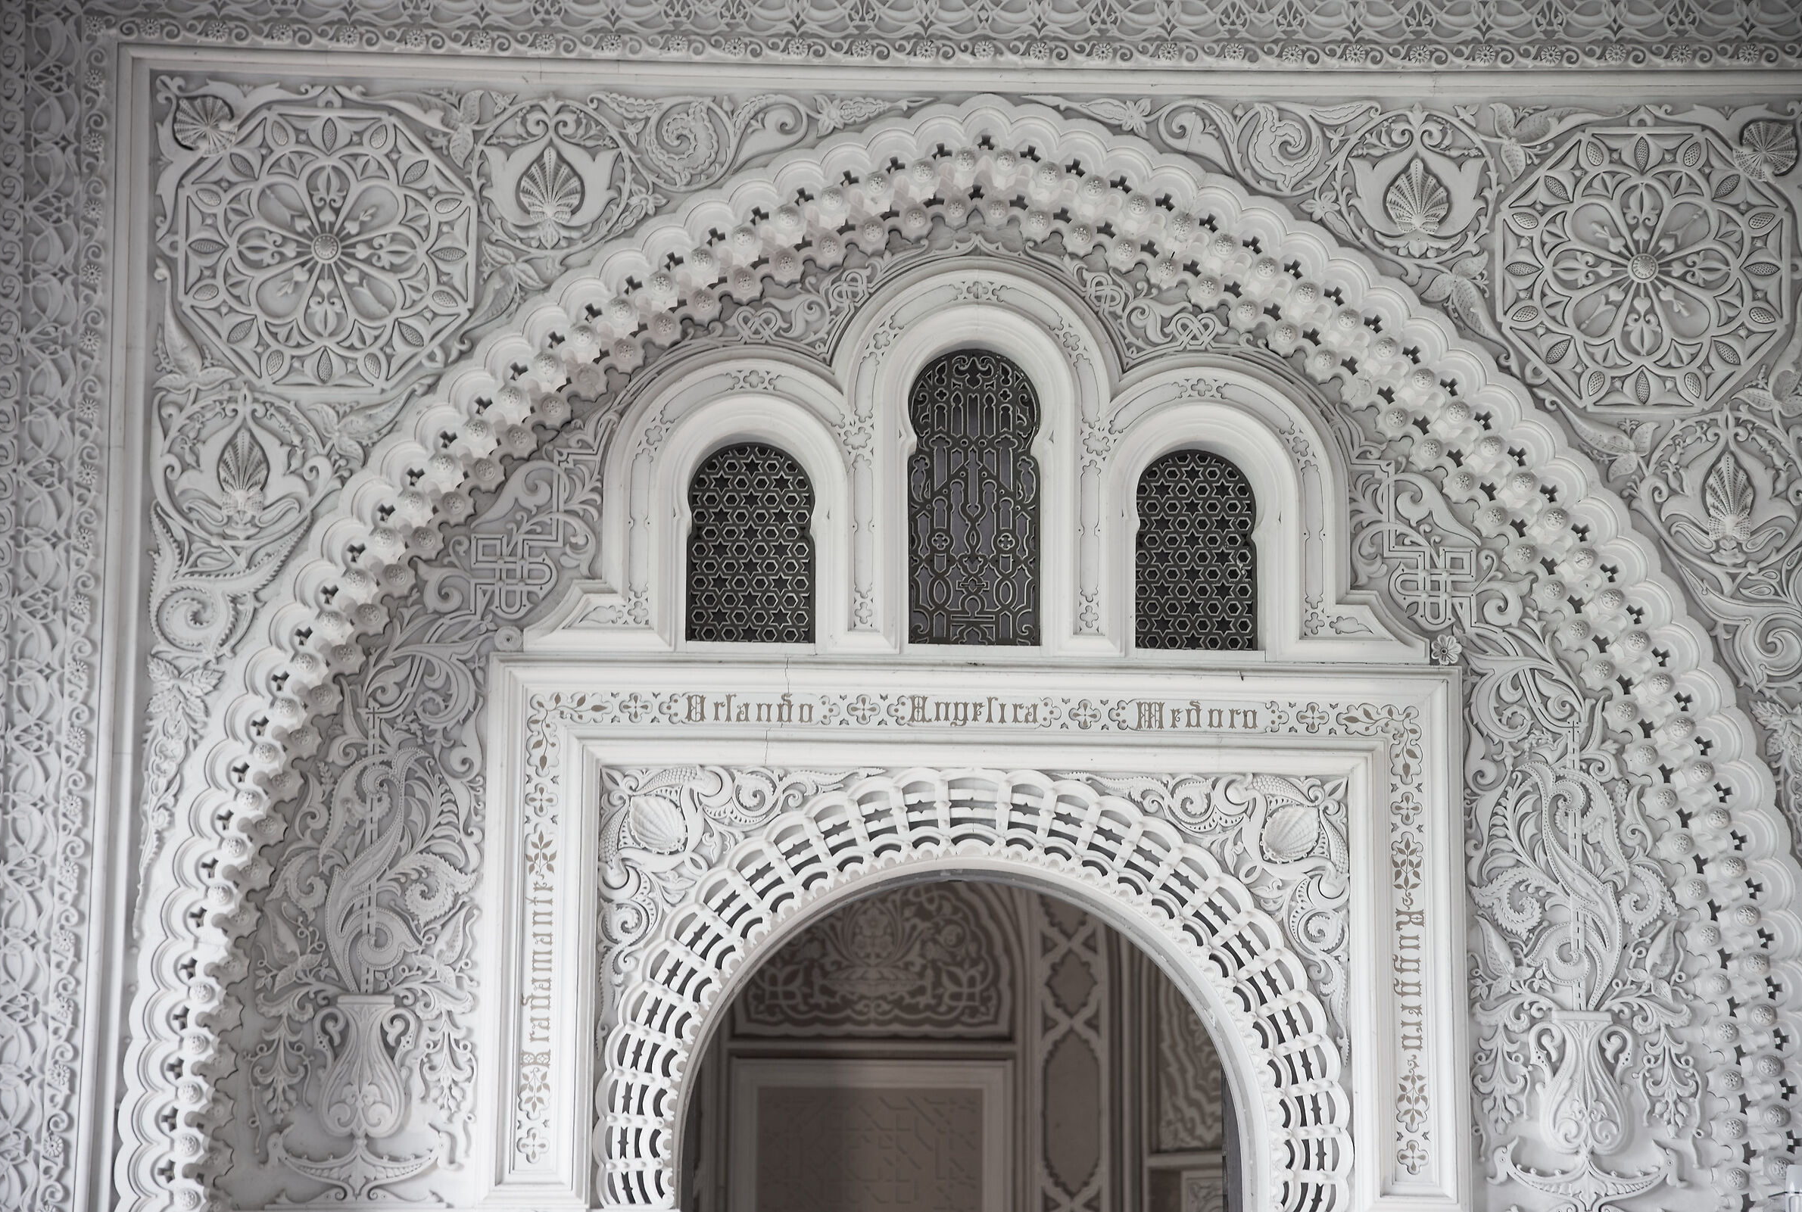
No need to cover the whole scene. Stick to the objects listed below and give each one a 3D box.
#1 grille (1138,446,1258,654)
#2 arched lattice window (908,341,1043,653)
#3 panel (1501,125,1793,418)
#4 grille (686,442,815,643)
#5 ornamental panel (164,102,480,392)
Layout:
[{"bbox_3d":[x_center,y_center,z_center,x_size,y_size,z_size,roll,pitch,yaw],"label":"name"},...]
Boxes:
[{"bbox_3d":[0.686,-0.133,10.639,0.302,0.476,0.040,1,-9,-2],"label":"grille"},{"bbox_3d":[0.186,-0.271,11.425,0.333,0.750,0.045,1,-10,-3],"label":"arched lattice window"},{"bbox_3d":[1.831,-0.831,11.192,0.705,0.700,0.060,1,-10,-3],"label":"panel"},{"bbox_3d":[-0.376,-0.158,11.380,0.320,0.505,0.045,1,-10,-3],"label":"grille"},{"bbox_3d":[-1.396,-0.872,11.046,0.705,0.700,0.060,1,-10,-3],"label":"ornamental panel"}]

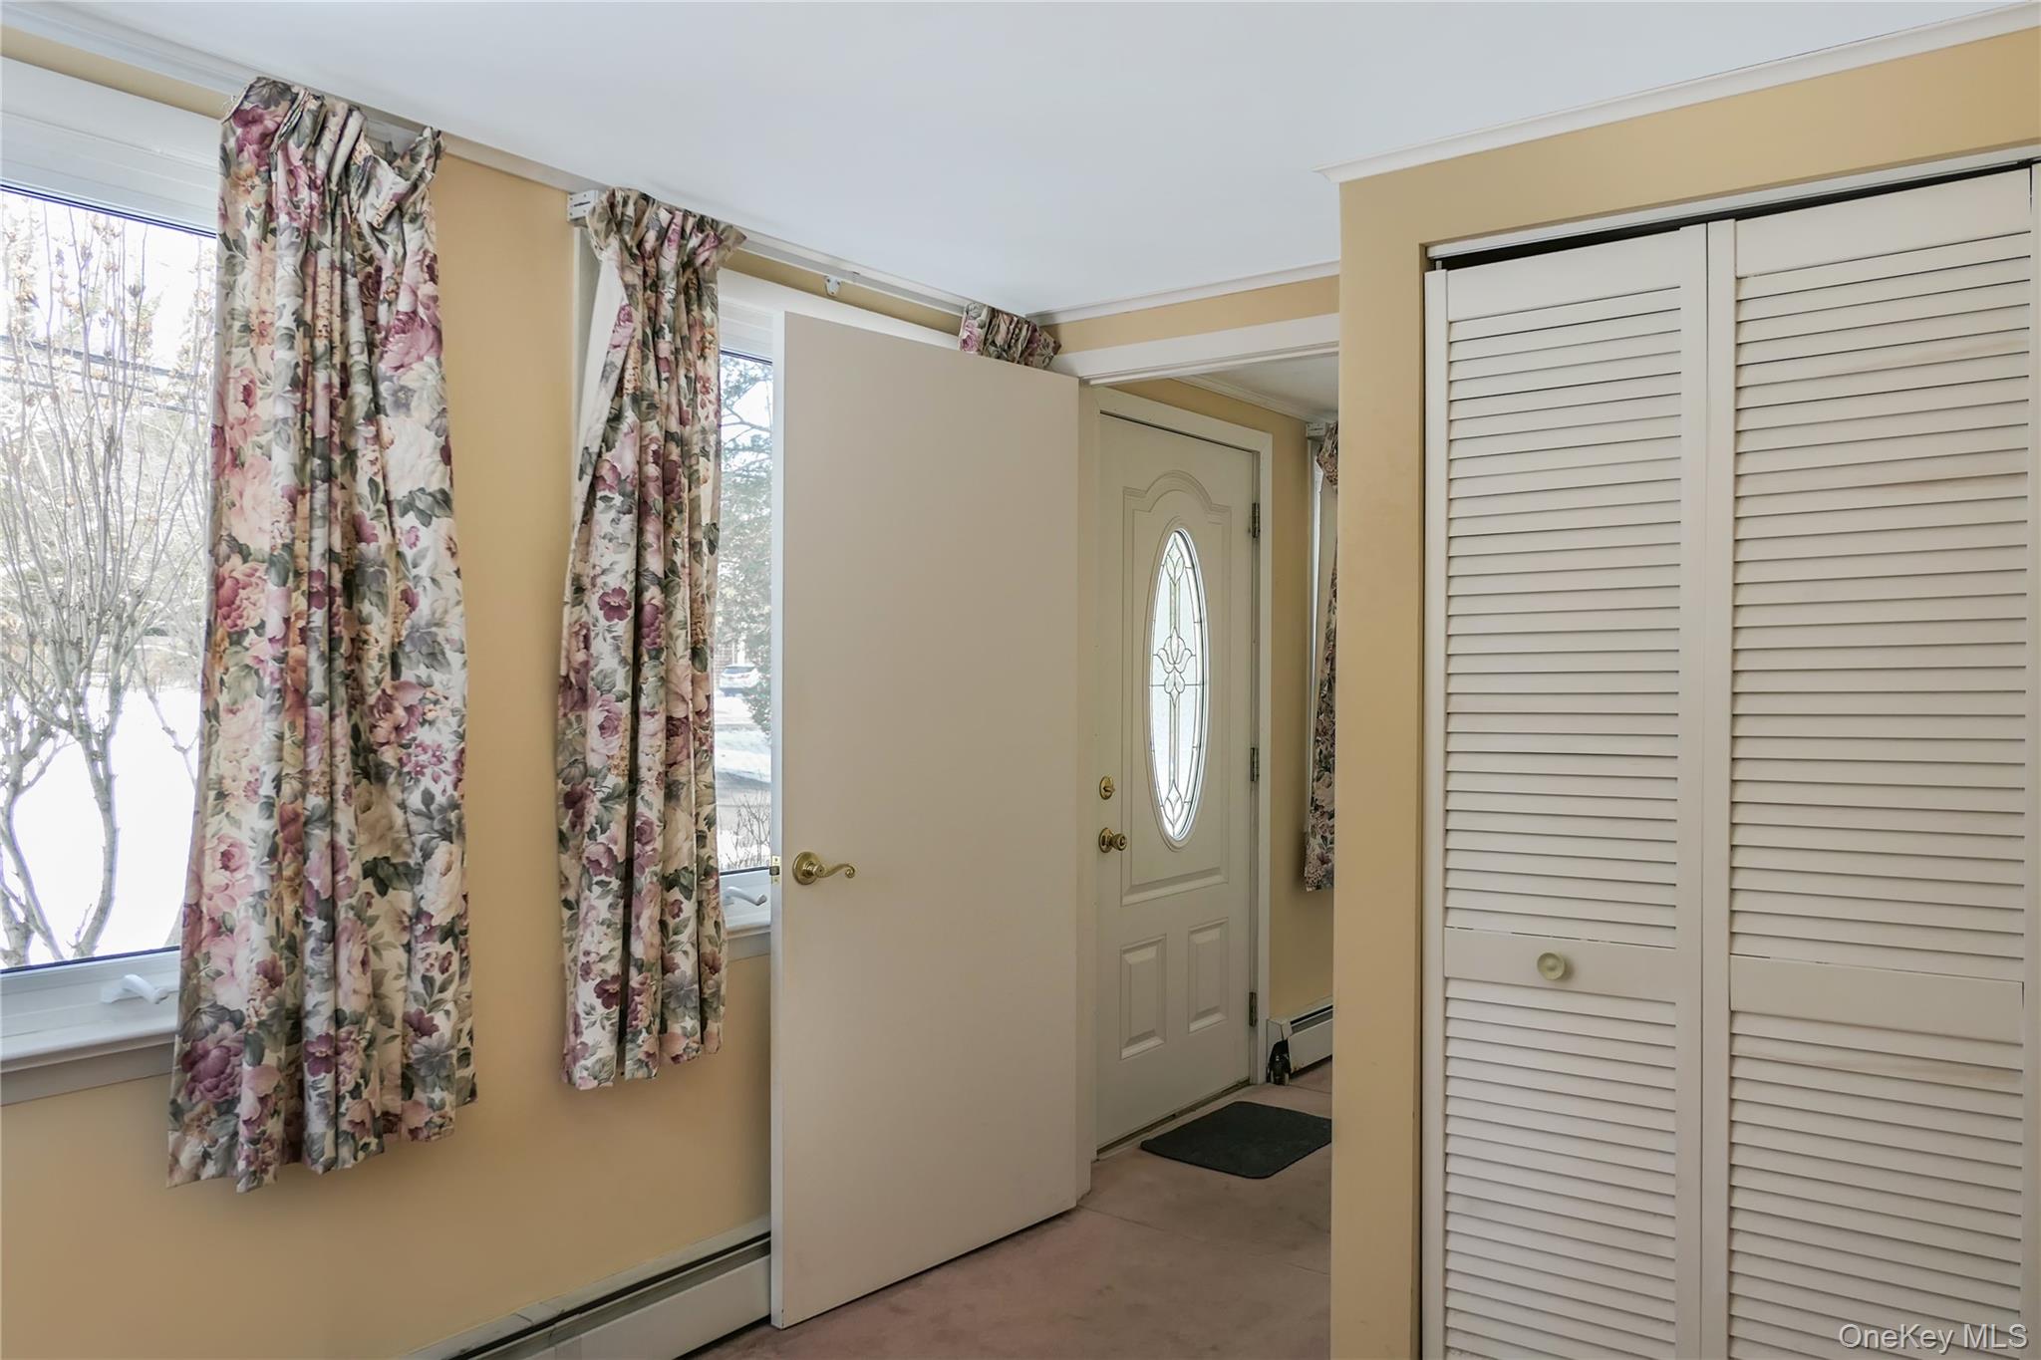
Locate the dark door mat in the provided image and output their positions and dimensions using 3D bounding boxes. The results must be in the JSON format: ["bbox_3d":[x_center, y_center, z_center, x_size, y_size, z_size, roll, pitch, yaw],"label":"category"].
[{"bbox_3d":[0.661,1.332,3.960,0.409,0.010,0.589,0,0,38],"label":"dark door mat"}]

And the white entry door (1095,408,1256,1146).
[{"bbox_3d":[0.464,0.286,4.161,0.046,2.075,0.899,0,0,38],"label":"white entry door"}]

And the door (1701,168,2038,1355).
[{"bbox_3d":[1.234,0.318,1.973,0.439,2.024,0.033,0,0,38],"label":"door"}]

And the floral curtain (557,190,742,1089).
[{"bbox_3d":[-0.673,-0.077,2.513,0.138,1.588,0.365,0,0,38],"label":"floral curtain"}]

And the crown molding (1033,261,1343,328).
[{"bbox_3d":[0.414,-0.909,3.177,0.981,0.034,0.041,0,0,38],"label":"crown molding"}]

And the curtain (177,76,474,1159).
[{"bbox_3d":[-1.024,-0.068,2.049,0.148,1.571,0.424,0,0,38],"label":"curtain"}]

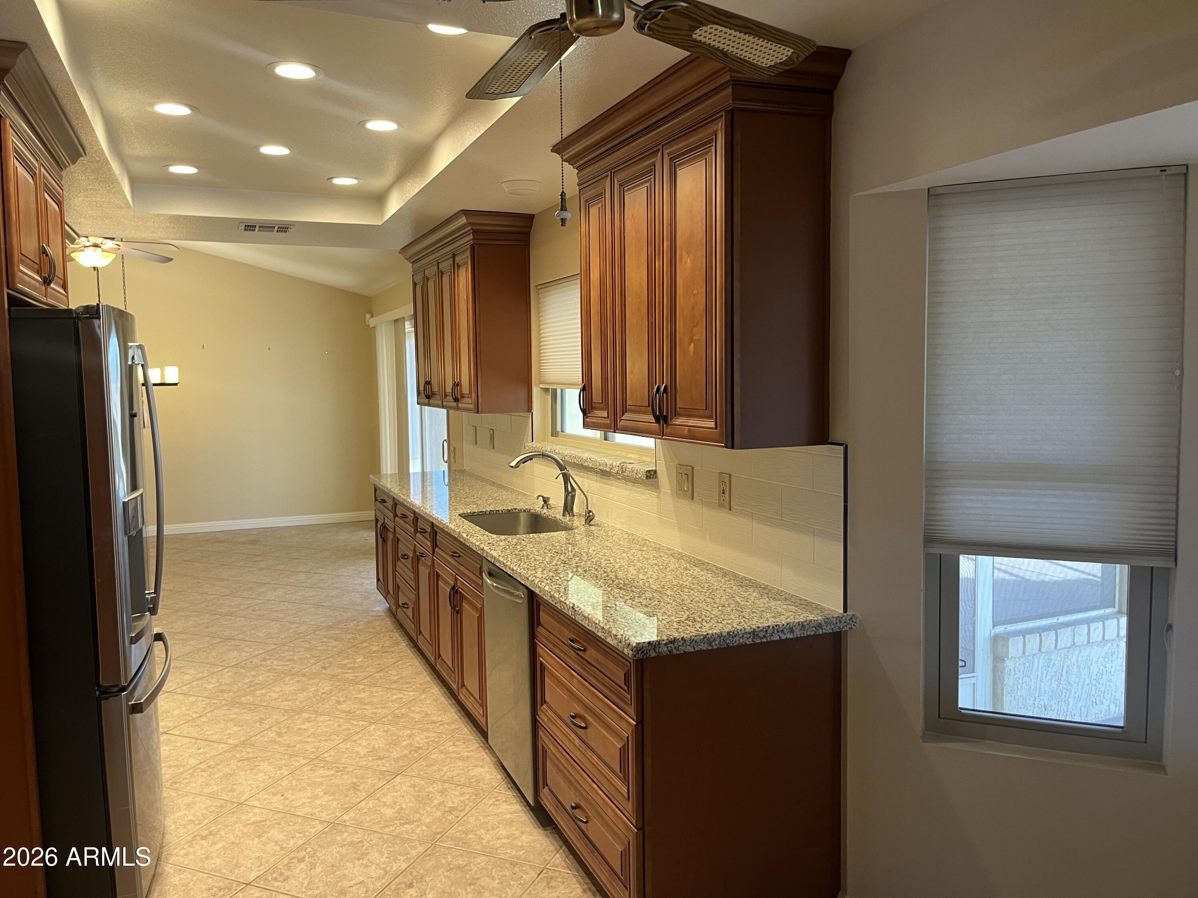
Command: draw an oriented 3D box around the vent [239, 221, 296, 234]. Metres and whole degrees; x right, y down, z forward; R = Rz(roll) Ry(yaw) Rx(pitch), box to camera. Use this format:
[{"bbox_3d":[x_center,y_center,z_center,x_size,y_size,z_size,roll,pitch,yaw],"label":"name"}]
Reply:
[{"bbox_3d":[-1.846,-1.216,4.991,0.295,0.030,0.270,-3,5,-23],"label":"vent"}]

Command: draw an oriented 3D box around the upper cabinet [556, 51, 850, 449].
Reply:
[{"bbox_3d":[0.251,-0.560,2.882,0.395,1.034,1.222,-3,5,-23],"label":"upper cabinet"}]

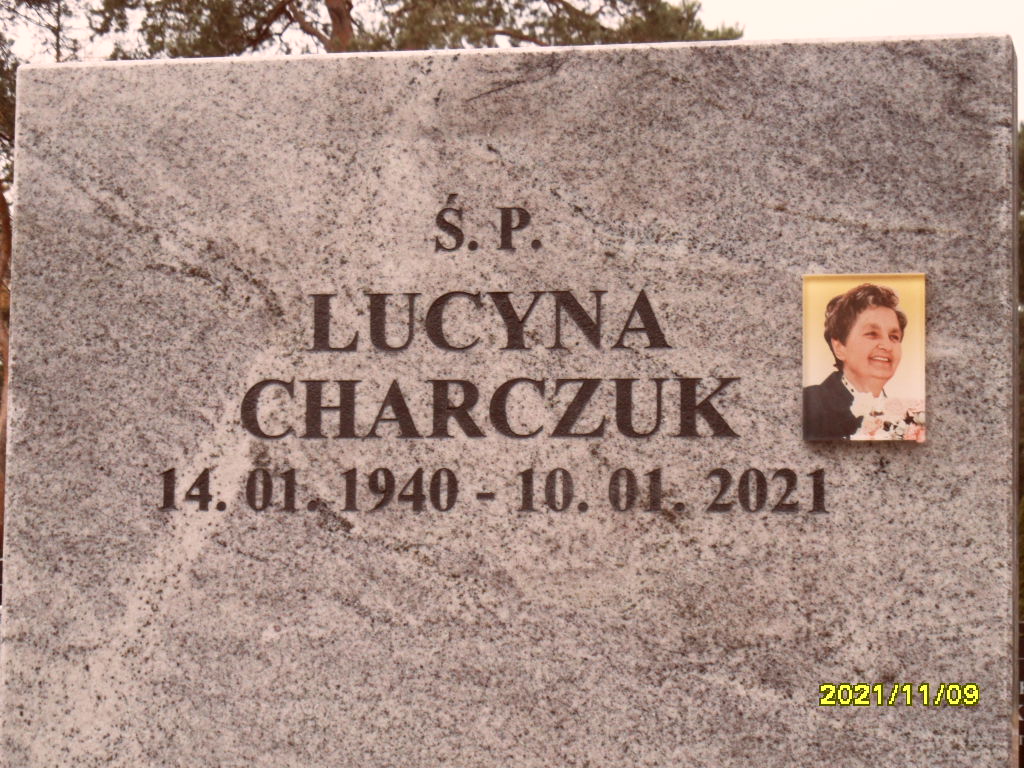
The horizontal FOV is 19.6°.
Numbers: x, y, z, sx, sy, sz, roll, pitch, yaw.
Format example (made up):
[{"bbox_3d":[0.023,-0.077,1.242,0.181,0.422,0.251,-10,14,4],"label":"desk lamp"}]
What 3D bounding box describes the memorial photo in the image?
[{"bbox_3d":[0.312,-0.023,2.614,0.108,0.147,0.010,0,-5,12],"label":"memorial photo"}]

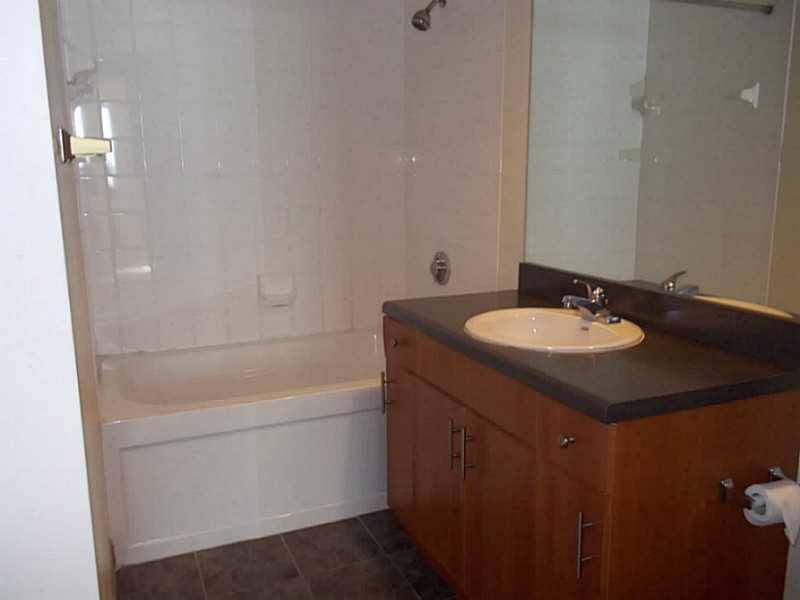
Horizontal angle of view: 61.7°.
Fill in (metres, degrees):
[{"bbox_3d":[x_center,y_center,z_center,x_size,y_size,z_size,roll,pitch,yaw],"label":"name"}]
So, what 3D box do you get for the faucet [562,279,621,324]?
[{"bbox_3d":[0.547,-0.001,1.998,0.147,0.128,0.155,-5,11,-23],"label":"faucet"}]

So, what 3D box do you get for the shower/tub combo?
[{"bbox_3d":[-0.465,0.532,2.959,1.520,0.515,0.910,-5,11,-23],"label":"shower/tub combo"}]

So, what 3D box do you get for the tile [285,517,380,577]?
[{"bbox_3d":[-0.249,0.894,2.439,0.303,0.010,0.300,-5,11,-23],"label":"tile"}]

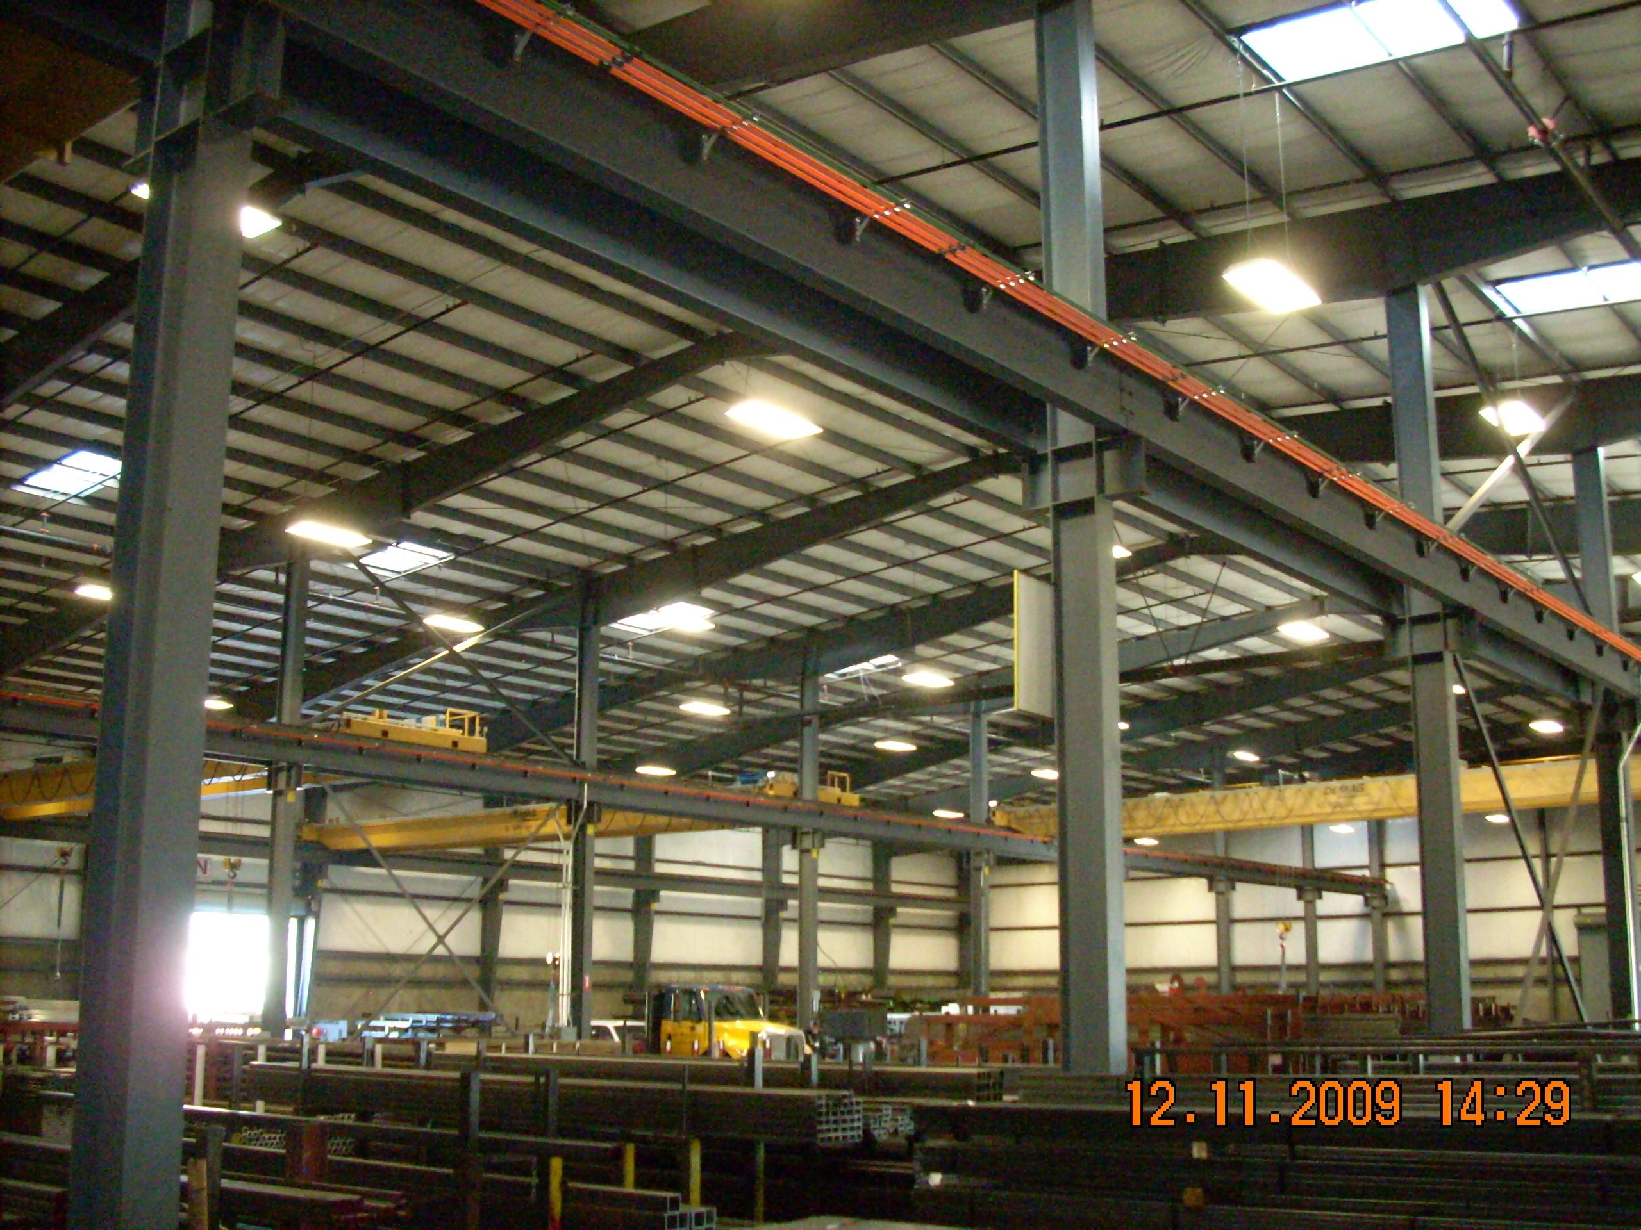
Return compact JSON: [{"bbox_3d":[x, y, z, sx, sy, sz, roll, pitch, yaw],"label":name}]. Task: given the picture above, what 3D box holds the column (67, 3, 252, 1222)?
[{"bbox_3d":[-2.719,-1.145,7.545,0.430,10.100,0.250,-10,-16,38],"label":"column"}]

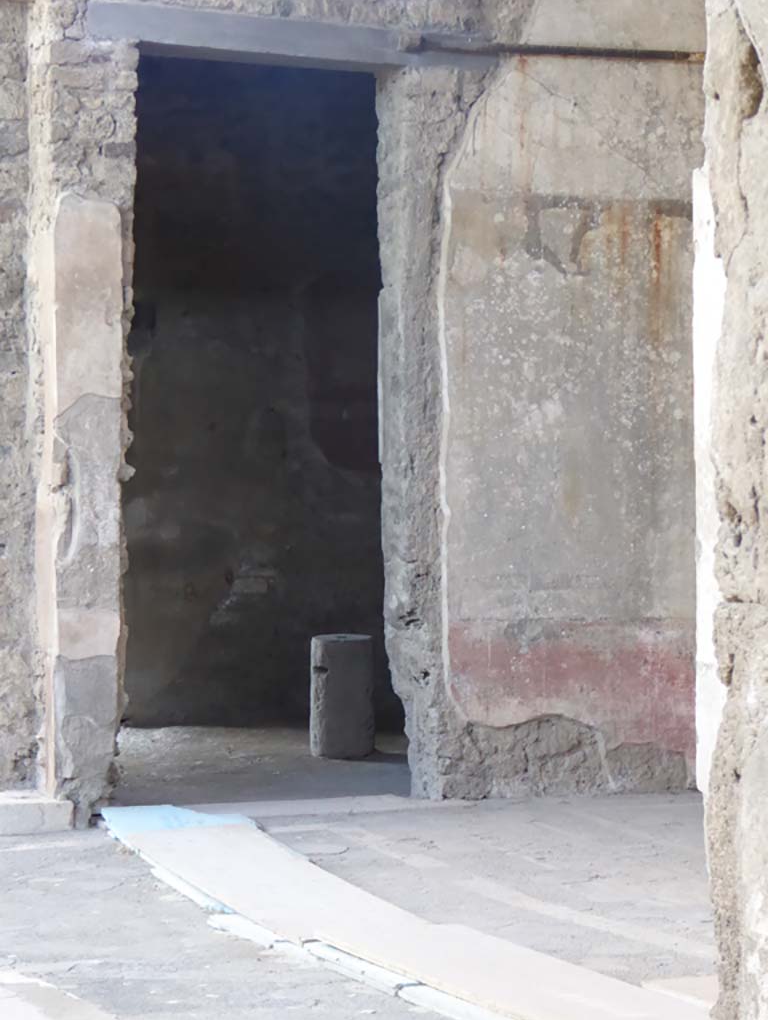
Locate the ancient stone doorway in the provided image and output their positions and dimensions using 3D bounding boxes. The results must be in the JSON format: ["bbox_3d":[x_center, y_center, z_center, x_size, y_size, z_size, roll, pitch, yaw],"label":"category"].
[{"bbox_3d":[-0.533,-0.325,11.934,1.254,3.048,0.360,0,2,-23],"label":"ancient stone doorway"}]

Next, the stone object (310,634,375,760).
[{"bbox_3d":[-0.191,0.866,13.467,0.290,0.551,0.290,0,2,0],"label":"stone object"}]

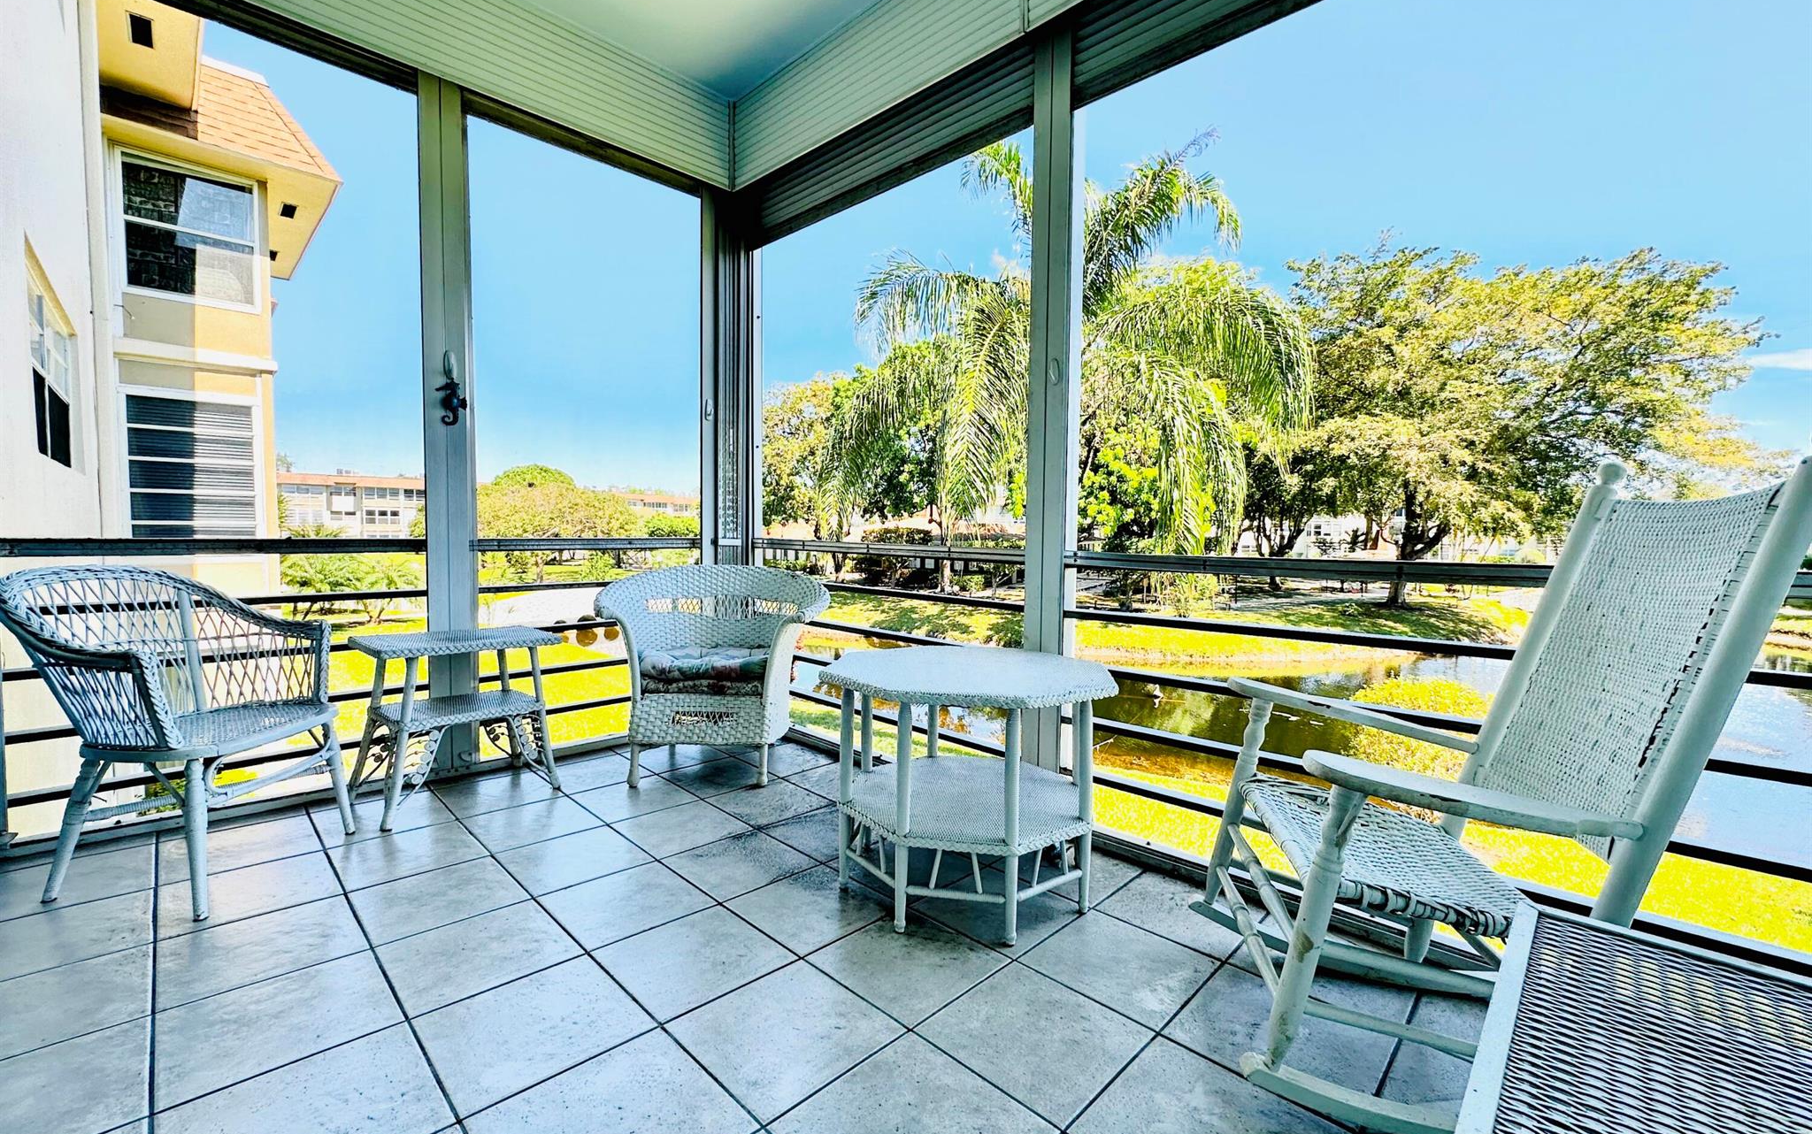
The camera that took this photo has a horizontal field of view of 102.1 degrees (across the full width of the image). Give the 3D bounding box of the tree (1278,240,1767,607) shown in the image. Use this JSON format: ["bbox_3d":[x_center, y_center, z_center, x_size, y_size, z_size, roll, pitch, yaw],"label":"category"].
[{"bbox_3d":[26.901,-6.175,33.335,16.500,16.600,15.500,3,3,39],"label":"tree"}]

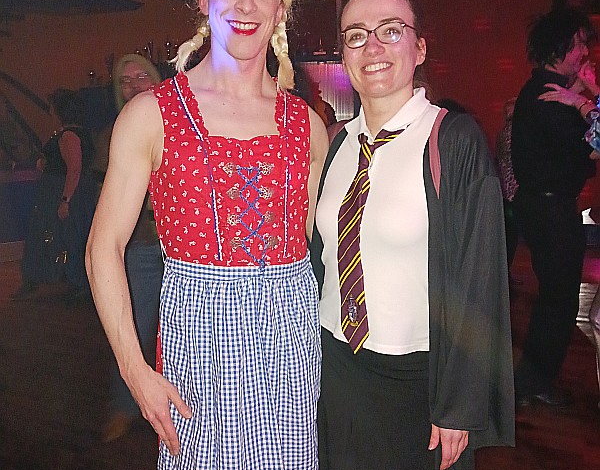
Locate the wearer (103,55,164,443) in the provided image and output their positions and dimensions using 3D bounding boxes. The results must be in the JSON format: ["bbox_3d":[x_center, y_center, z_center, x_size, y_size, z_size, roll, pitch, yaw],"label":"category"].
[{"bbox_3d":[-0.675,0.085,2.715,0.520,1.680,0.380,-1,10,-1],"label":"wearer"}]

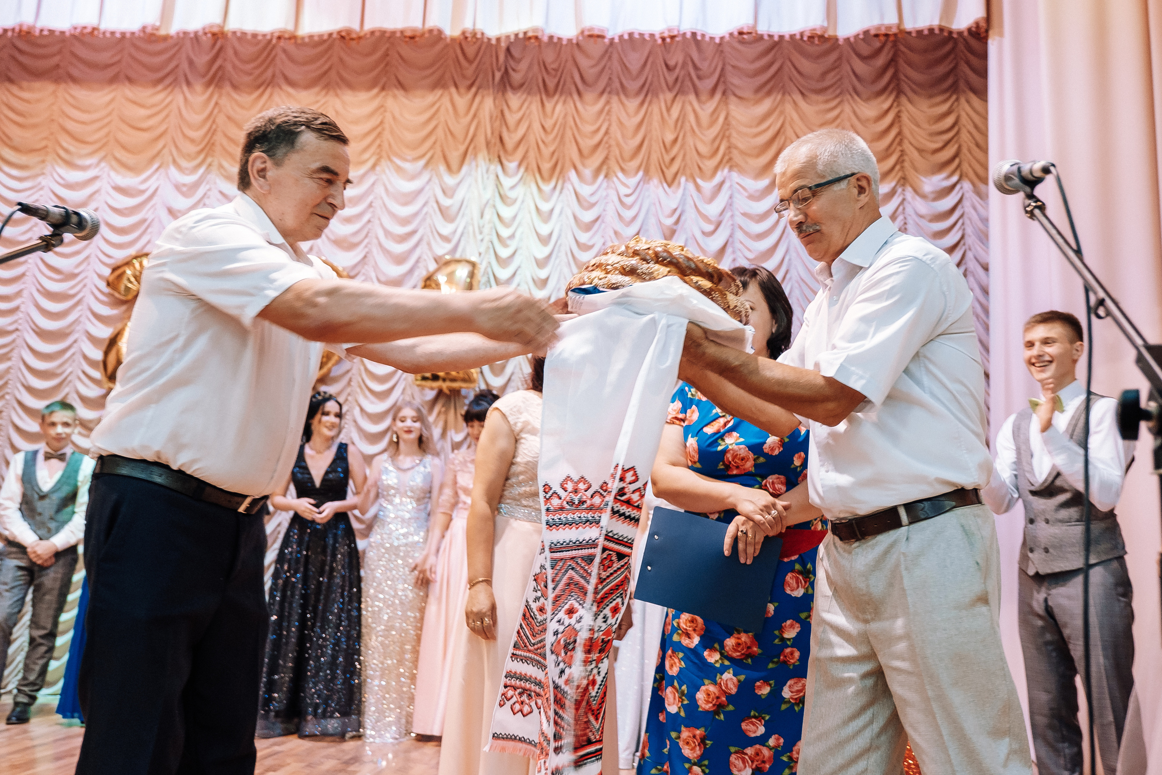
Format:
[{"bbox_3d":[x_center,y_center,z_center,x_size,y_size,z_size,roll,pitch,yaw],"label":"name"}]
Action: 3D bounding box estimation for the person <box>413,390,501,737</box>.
[{"bbox_3d":[-0.607,0.867,5.327,0.480,1.740,0.420,3,-11,-11],"label":"person"}]

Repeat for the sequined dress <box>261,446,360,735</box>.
[{"bbox_3d":[-1.365,1.017,5.362,0.550,1.475,0.460,3,-11,-11],"label":"sequined dress"}]

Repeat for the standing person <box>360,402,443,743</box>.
[{"bbox_3d":[-0.918,0.926,5.388,0.440,1.720,0.360,2,-11,-7],"label":"standing person"}]

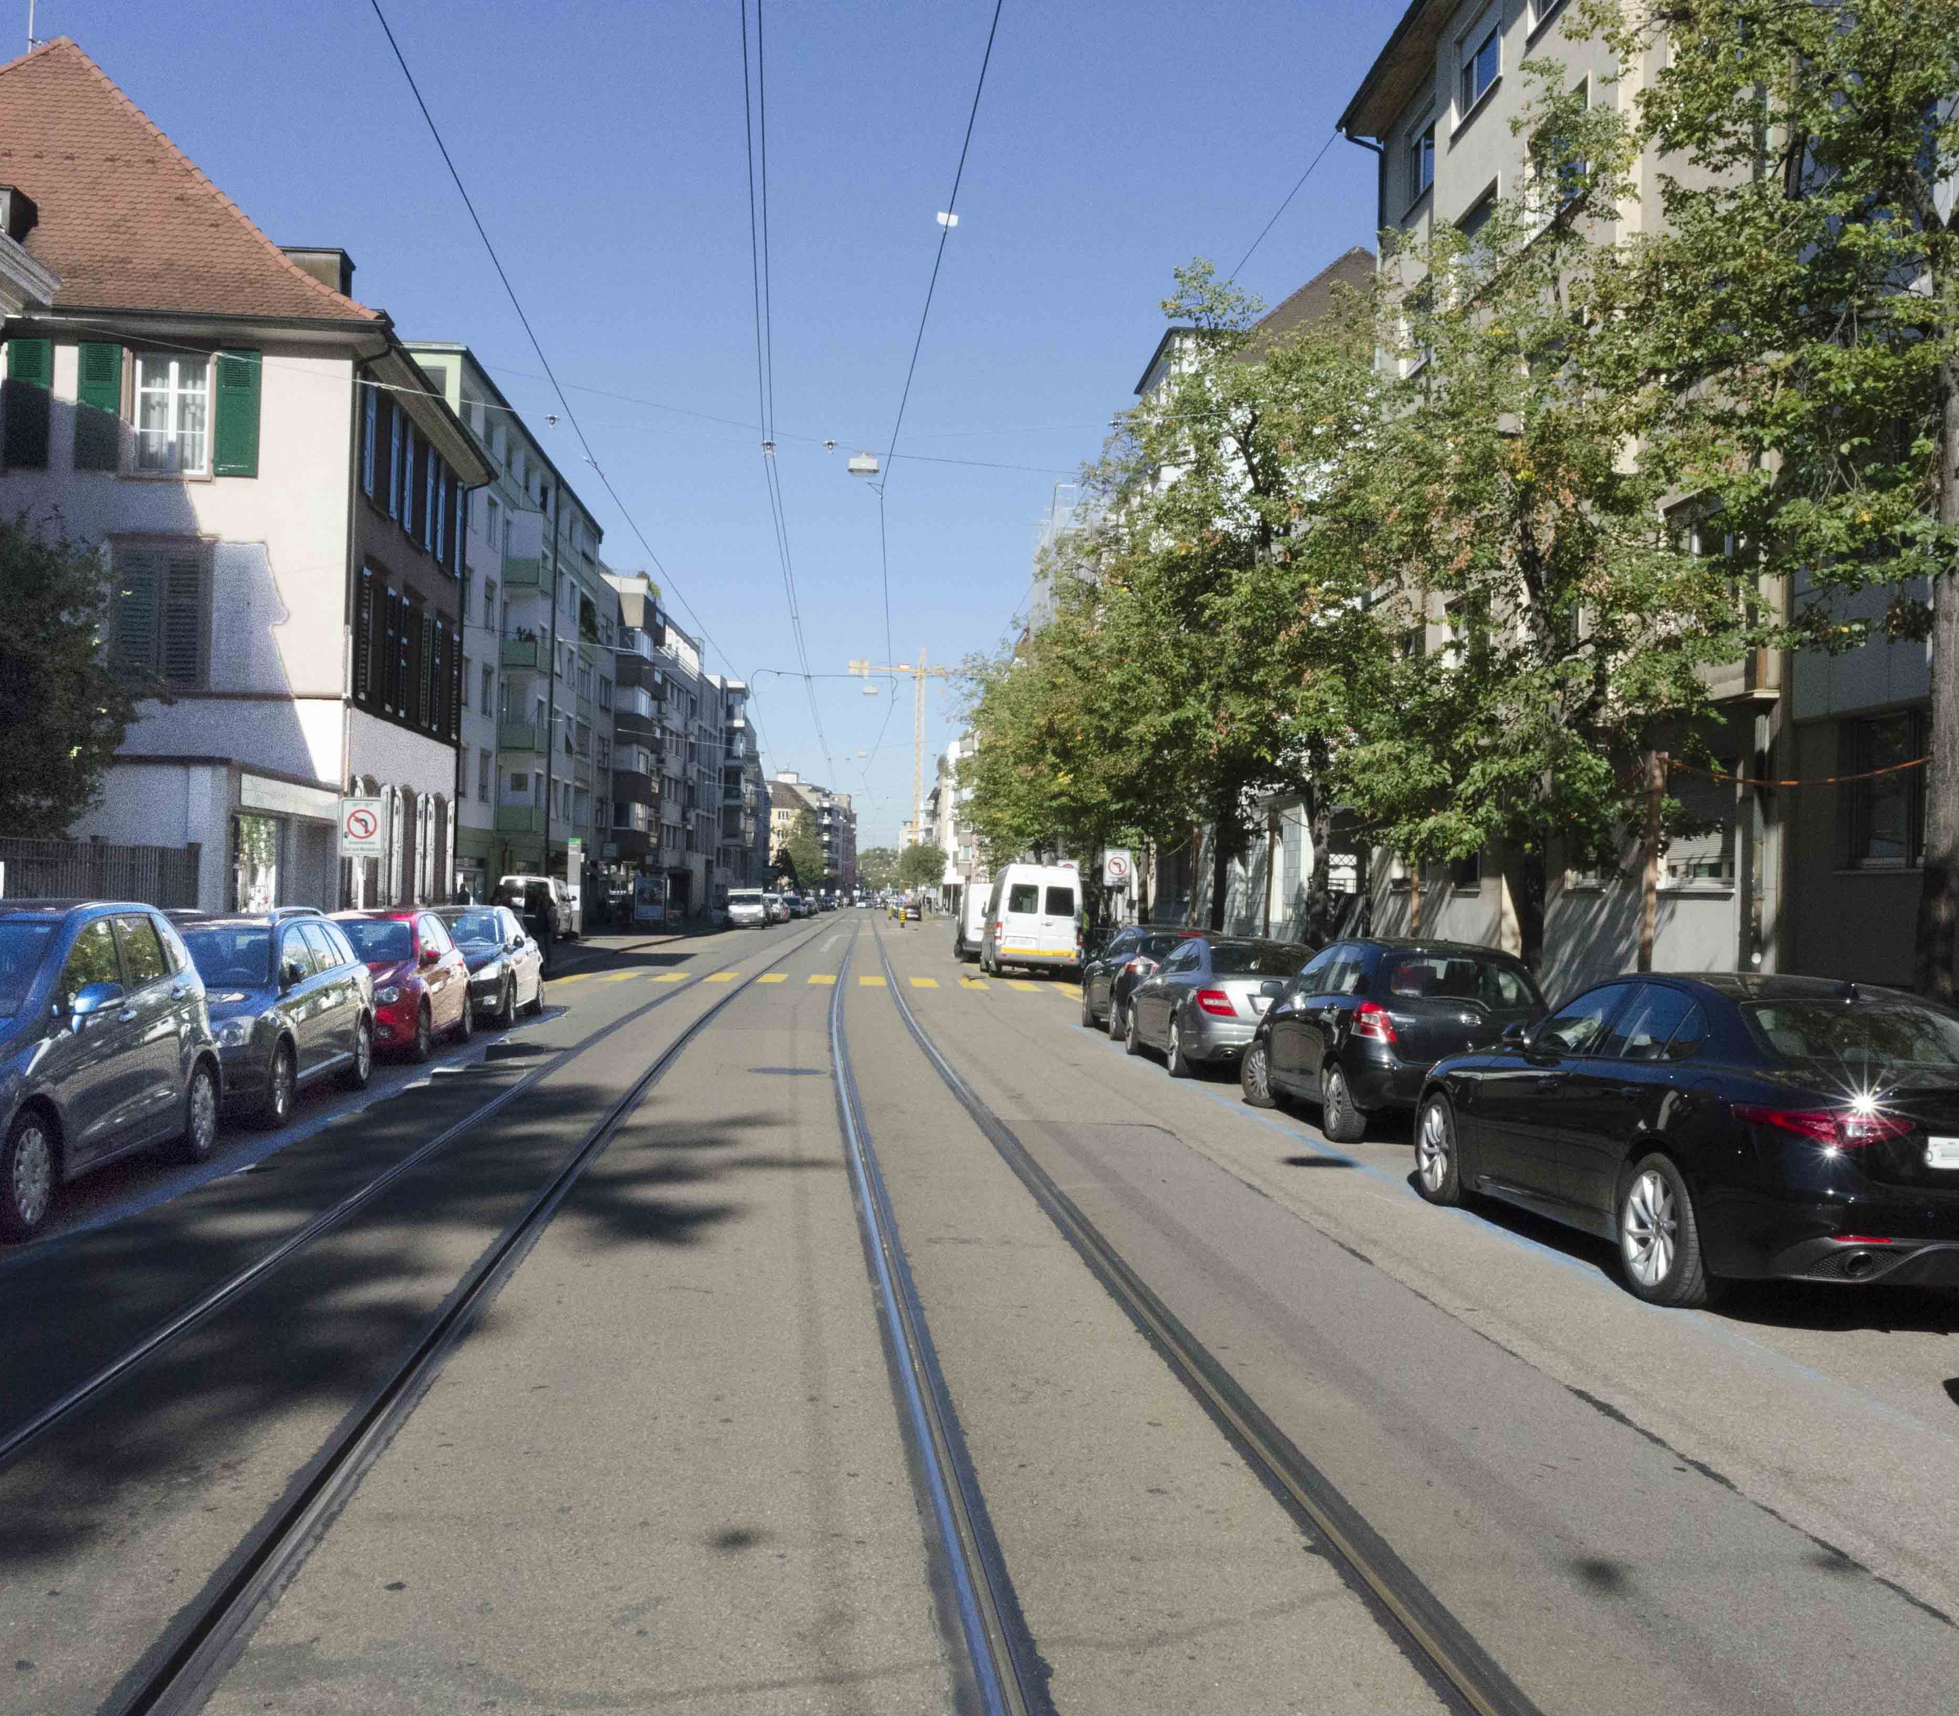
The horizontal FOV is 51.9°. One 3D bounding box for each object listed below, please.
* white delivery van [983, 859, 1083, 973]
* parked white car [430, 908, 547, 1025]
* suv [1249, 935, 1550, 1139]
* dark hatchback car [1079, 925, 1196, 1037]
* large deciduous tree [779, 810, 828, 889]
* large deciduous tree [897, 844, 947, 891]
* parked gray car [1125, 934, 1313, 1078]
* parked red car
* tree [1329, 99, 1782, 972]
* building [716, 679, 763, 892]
[{"bbox_3d":[1.220,1.494,47.700,1.950,2.570,5.500,1,-1,-3],"label":"white delivery van"},{"bbox_3d":[-6.600,1.336,25.800,1.730,1.460,4.000,1,-1,-4],"label":"parked white car"},{"bbox_3d":[3.400,1.372,16.218,1.700,1.520,3.800,1,-1,-5],"label":"suv"},{"bbox_3d":[2.457,1.579,26.533,1.740,1.480,4.100,1,-1,-5],"label":"dark hatchback car"},{"bbox_3d":[-15.866,0.171,179.912,4.600,9.219,4.600,1,-1,-5],"label":"large deciduous tree"},{"bbox_3d":[-4.655,1.719,159.944,3.900,5.856,3.900,1,-1,-5],"label":"large deciduous tree"},{"bbox_3d":[2.630,1.467,20.550,1.780,1.420,4.580,1,-1,-5],"label":"parked gray car"},{"bbox_3d":[-6.359,1.245,20.862,1.740,1.470,4.100,1,-1,-5],"label":"parked red car"},{"bbox_3d":[5.000,-2.425,17.600,4.000,9.000,4.000,1,-1,-5],"label":"tree"},{"bbox_3d":[-23.827,-4.230,153.525,13.000,16.591,26.000,1,-1,-5],"label":"building"}]

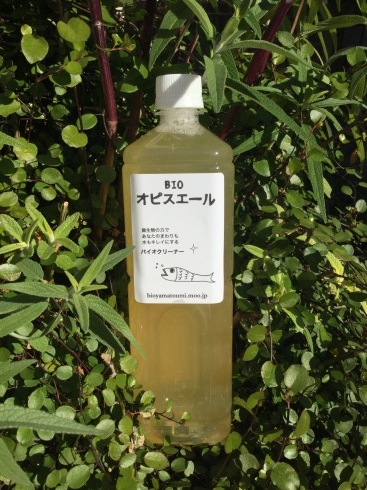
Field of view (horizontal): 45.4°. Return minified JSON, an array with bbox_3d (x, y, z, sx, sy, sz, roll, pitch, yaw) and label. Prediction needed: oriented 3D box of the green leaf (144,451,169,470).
[{"bbox_3d":[-0.019,0.157,0.318,0.018,0.003,0.015,16,58,0],"label":"green leaf"}]

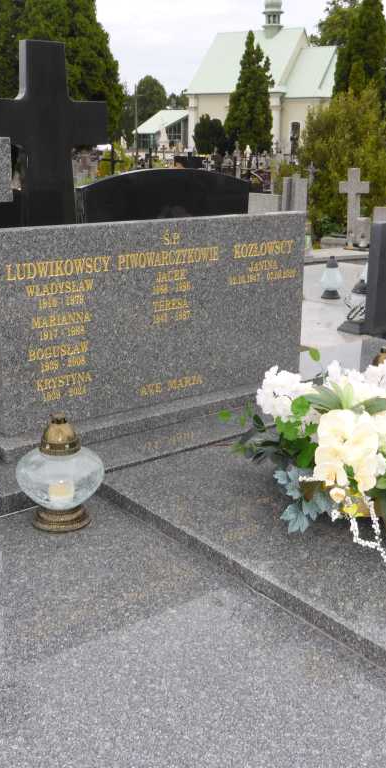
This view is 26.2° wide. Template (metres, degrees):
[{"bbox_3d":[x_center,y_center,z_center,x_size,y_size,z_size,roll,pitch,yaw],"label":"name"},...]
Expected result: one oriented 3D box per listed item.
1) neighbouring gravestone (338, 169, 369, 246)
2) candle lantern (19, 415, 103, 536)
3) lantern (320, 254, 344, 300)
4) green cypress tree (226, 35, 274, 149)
[{"bbox_3d":[1.793,-1.931,9.143,0.365,0.867,0.115,-12,21,-37],"label":"neighbouring gravestone"},{"bbox_3d":[-0.394,0.246,2.466,0.262,0.347,0.262,1,17,0],"label":"candle lantern"},{"bbox_3d":[0.892,-0.690,5.279,0.138,0.275,0.138,-12,21,-37],"label":"lantern"},{"bbox_3d":[3.820,-19.573,56.000,2.800,7.800,2.800,1,17,0],"label":"green cypress tree"}]

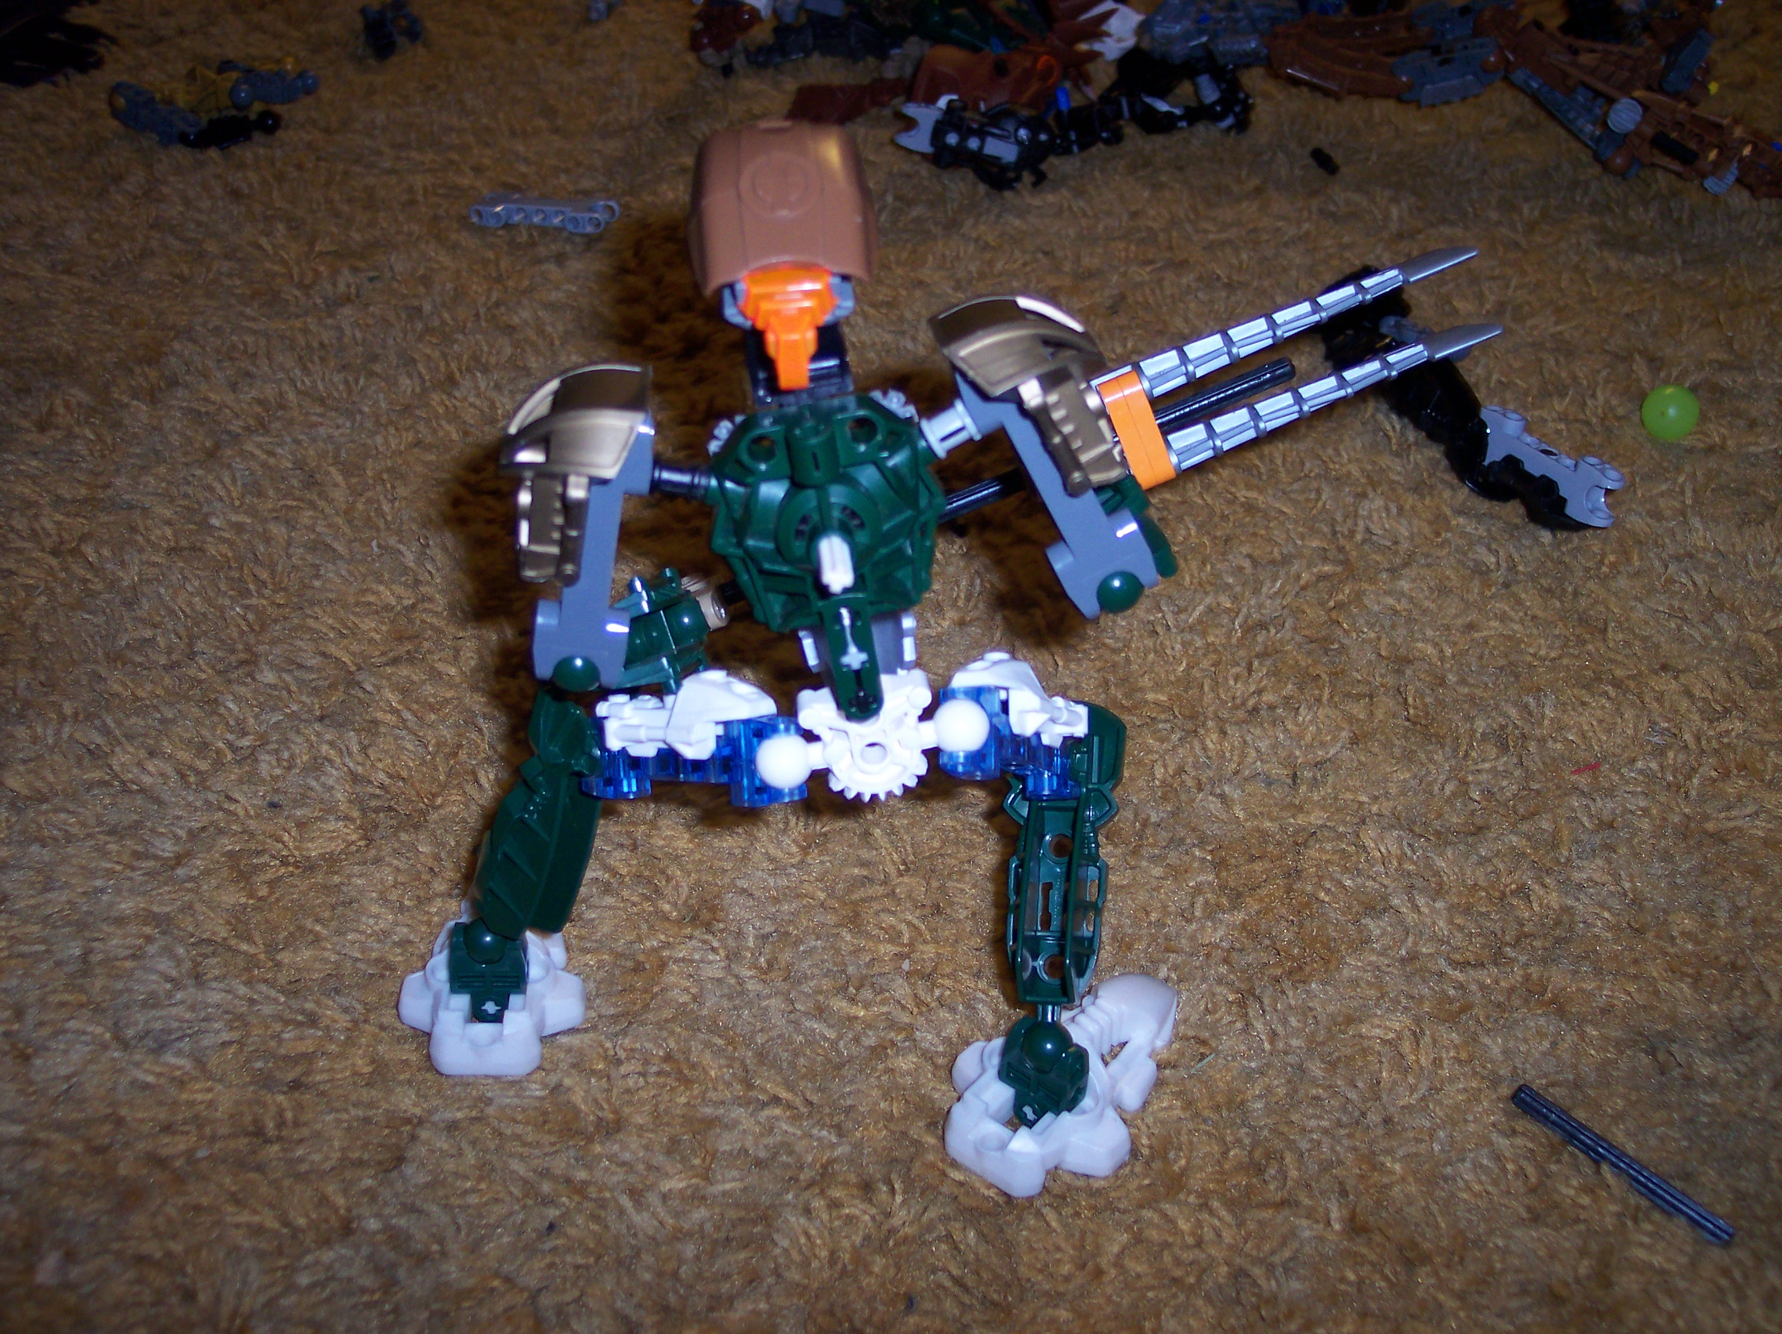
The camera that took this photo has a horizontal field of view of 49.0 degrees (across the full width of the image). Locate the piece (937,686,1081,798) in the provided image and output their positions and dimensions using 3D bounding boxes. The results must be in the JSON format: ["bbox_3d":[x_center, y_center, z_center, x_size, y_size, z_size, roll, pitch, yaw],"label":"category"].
[{"bbox_3d":[0.023,0.015,0.376,0.014,0.014,0.042,38,12,38],"label":"piece"}]

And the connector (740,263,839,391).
[{"bbox_3d":[-0.017,-0.056,0.324,0.016,0.020,0.013,-5,29,1],"label":"connector"}]

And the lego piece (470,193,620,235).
[{"bbox_3d":[-0.132,-0.174,0.748,0.056,0.008,0.017,7,39,11],"label":"lego piece"}]

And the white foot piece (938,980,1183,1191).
[{"bbox_3d":[0.035,0.080,0.398,0.040,0.020,0.057,21,43,24],"label":"white foot piece"}]

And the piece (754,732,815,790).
[{"bbox_3d":[-0.020,0.018,0.365,0.010,0.010,0.010,-2,38,0],"label":"piece"}]

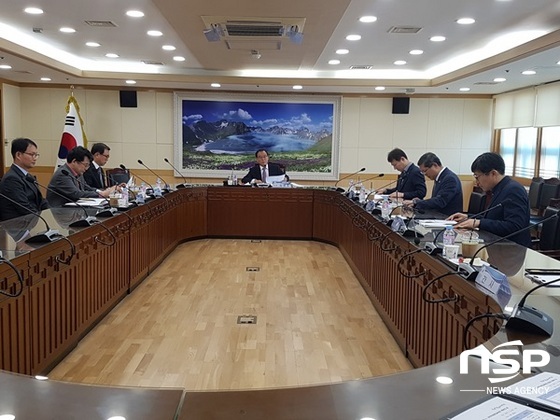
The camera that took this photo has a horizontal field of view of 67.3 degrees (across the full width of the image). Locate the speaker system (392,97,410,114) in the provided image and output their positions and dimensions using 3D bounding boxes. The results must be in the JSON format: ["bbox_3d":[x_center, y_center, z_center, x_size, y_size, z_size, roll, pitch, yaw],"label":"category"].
[{"bbox_3d":[2.292,-1.968,7.936,0.325,0.325,0.200,1,8,-1],"label":"speaker system"}]

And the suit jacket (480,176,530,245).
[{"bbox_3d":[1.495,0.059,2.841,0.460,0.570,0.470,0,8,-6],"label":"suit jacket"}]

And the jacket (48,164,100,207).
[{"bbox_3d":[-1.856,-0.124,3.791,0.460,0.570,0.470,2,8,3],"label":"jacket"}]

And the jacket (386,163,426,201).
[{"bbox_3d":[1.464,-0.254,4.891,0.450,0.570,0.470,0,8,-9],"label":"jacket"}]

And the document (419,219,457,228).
[{"bbox_3d":[1.282,0.098,3.399,0.280,0.030,0.330,1,8,-1],"label":"document"}]

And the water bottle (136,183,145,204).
[{"bbox_3d":[-1.444,-0.194,4.416,0.065,0.205,0.065,1,8,-1],"label":"water bottle"}]

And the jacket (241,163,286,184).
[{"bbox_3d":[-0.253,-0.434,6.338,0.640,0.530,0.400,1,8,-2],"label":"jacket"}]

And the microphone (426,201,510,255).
[{"bbox_3d":[1.027,0.096,2.343,0.430,0.325,0.110,1,8,-1],"label":"microphone"}]

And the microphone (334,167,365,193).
[{"bbox_3d":[0.895,-0.384,5.380,0.390,0.320,0.110,1,8,-2],"label":"microphone"}]

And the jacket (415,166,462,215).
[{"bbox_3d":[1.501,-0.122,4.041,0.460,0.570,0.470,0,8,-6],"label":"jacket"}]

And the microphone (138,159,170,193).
[{"bbox_3d":[-1.547,-0.409,5.204,0.390,0.400,0.110,2,8,9],"label":"microphone"}]

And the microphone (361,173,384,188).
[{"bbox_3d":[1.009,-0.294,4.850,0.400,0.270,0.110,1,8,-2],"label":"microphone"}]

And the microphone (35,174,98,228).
[{"bbox_3d":[-1.511,-0.052,2.964,0.450,0.335,0.110,1,8,-1],"label":"microphone"}]

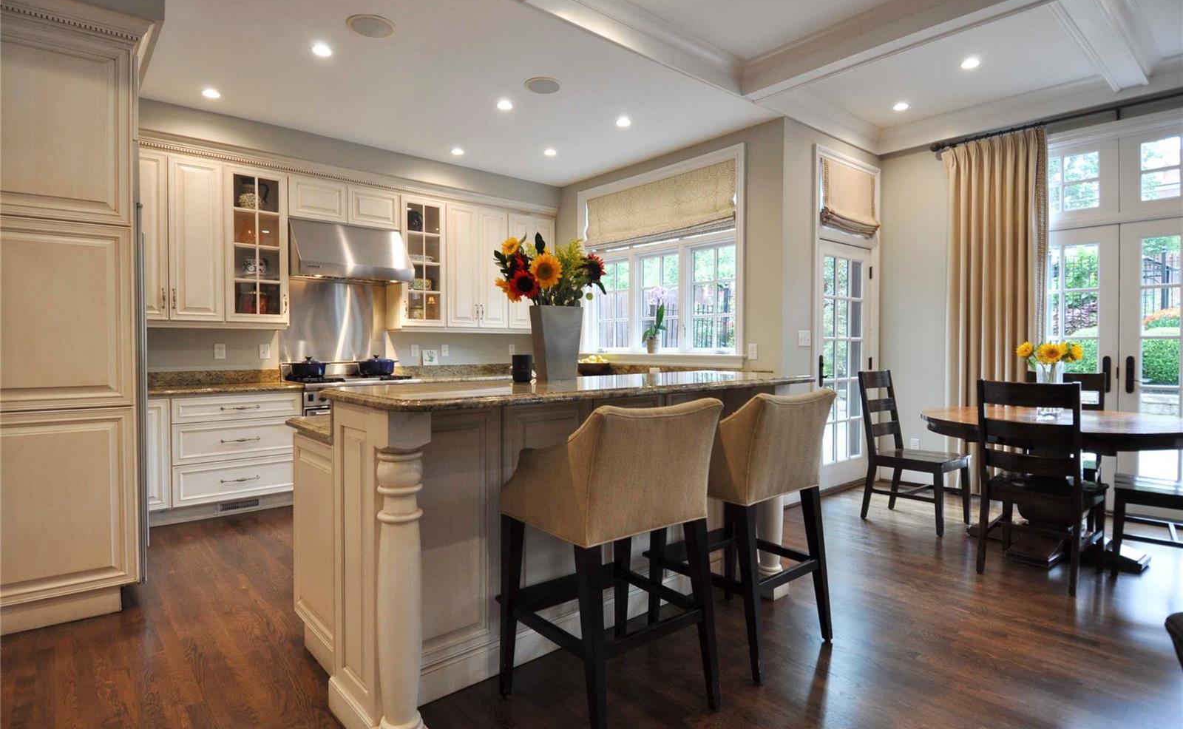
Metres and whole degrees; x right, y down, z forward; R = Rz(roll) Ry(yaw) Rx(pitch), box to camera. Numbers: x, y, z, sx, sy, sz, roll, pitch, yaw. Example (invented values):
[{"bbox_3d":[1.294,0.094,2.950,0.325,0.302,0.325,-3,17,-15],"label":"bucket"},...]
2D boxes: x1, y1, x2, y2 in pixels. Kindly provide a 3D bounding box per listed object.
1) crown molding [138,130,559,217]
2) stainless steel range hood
[{"bbox_3d":[-1.748,-1.543,5.025,3.670,0.107,0.100,-2,3,-41],"label":"crown molding"},{"bbox_3d":[-2.030,-0.914,4.905,0.905,0.451,0.610,-2,3,-41],"label":"stainless steel range hood"}]

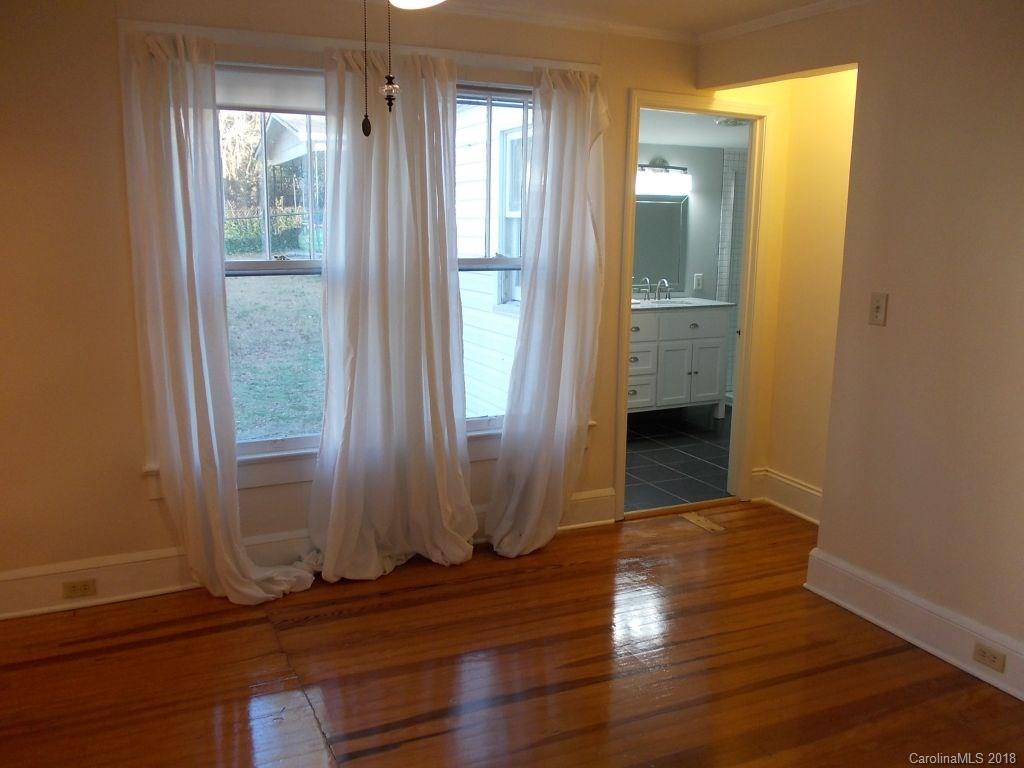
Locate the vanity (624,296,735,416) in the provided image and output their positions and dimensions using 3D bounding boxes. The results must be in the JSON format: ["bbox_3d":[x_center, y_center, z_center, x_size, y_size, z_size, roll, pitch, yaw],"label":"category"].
[{"bbox_3d":[0.958,-0.173,6.493,1.500,0.914,0.560,-4,12,-25],"label":"vanity"}]

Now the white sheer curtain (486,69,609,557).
[{"bbox_3d":[0.179,-0.296,3.761,0.570,2.145,0.210,-4,12,-25],"label":"white sheer curtain"}]

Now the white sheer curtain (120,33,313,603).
[{"bbox_3d":[-1.087,-0.192,3.167,0.595,2.135,0.220,-4,12,-25],"label":"white sheer curtain"}]

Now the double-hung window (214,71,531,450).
[{"bbox_3d":[-0.530,-0.503,3.564,1.680,1.570,0.125,-4,12,-25],"label":"double-hung window"}]

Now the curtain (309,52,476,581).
[{"bbox_3d":[-0.470,-0.242,3.454,0.770,2.140,0.220,-4,12,-25],"label":"curtain"}]

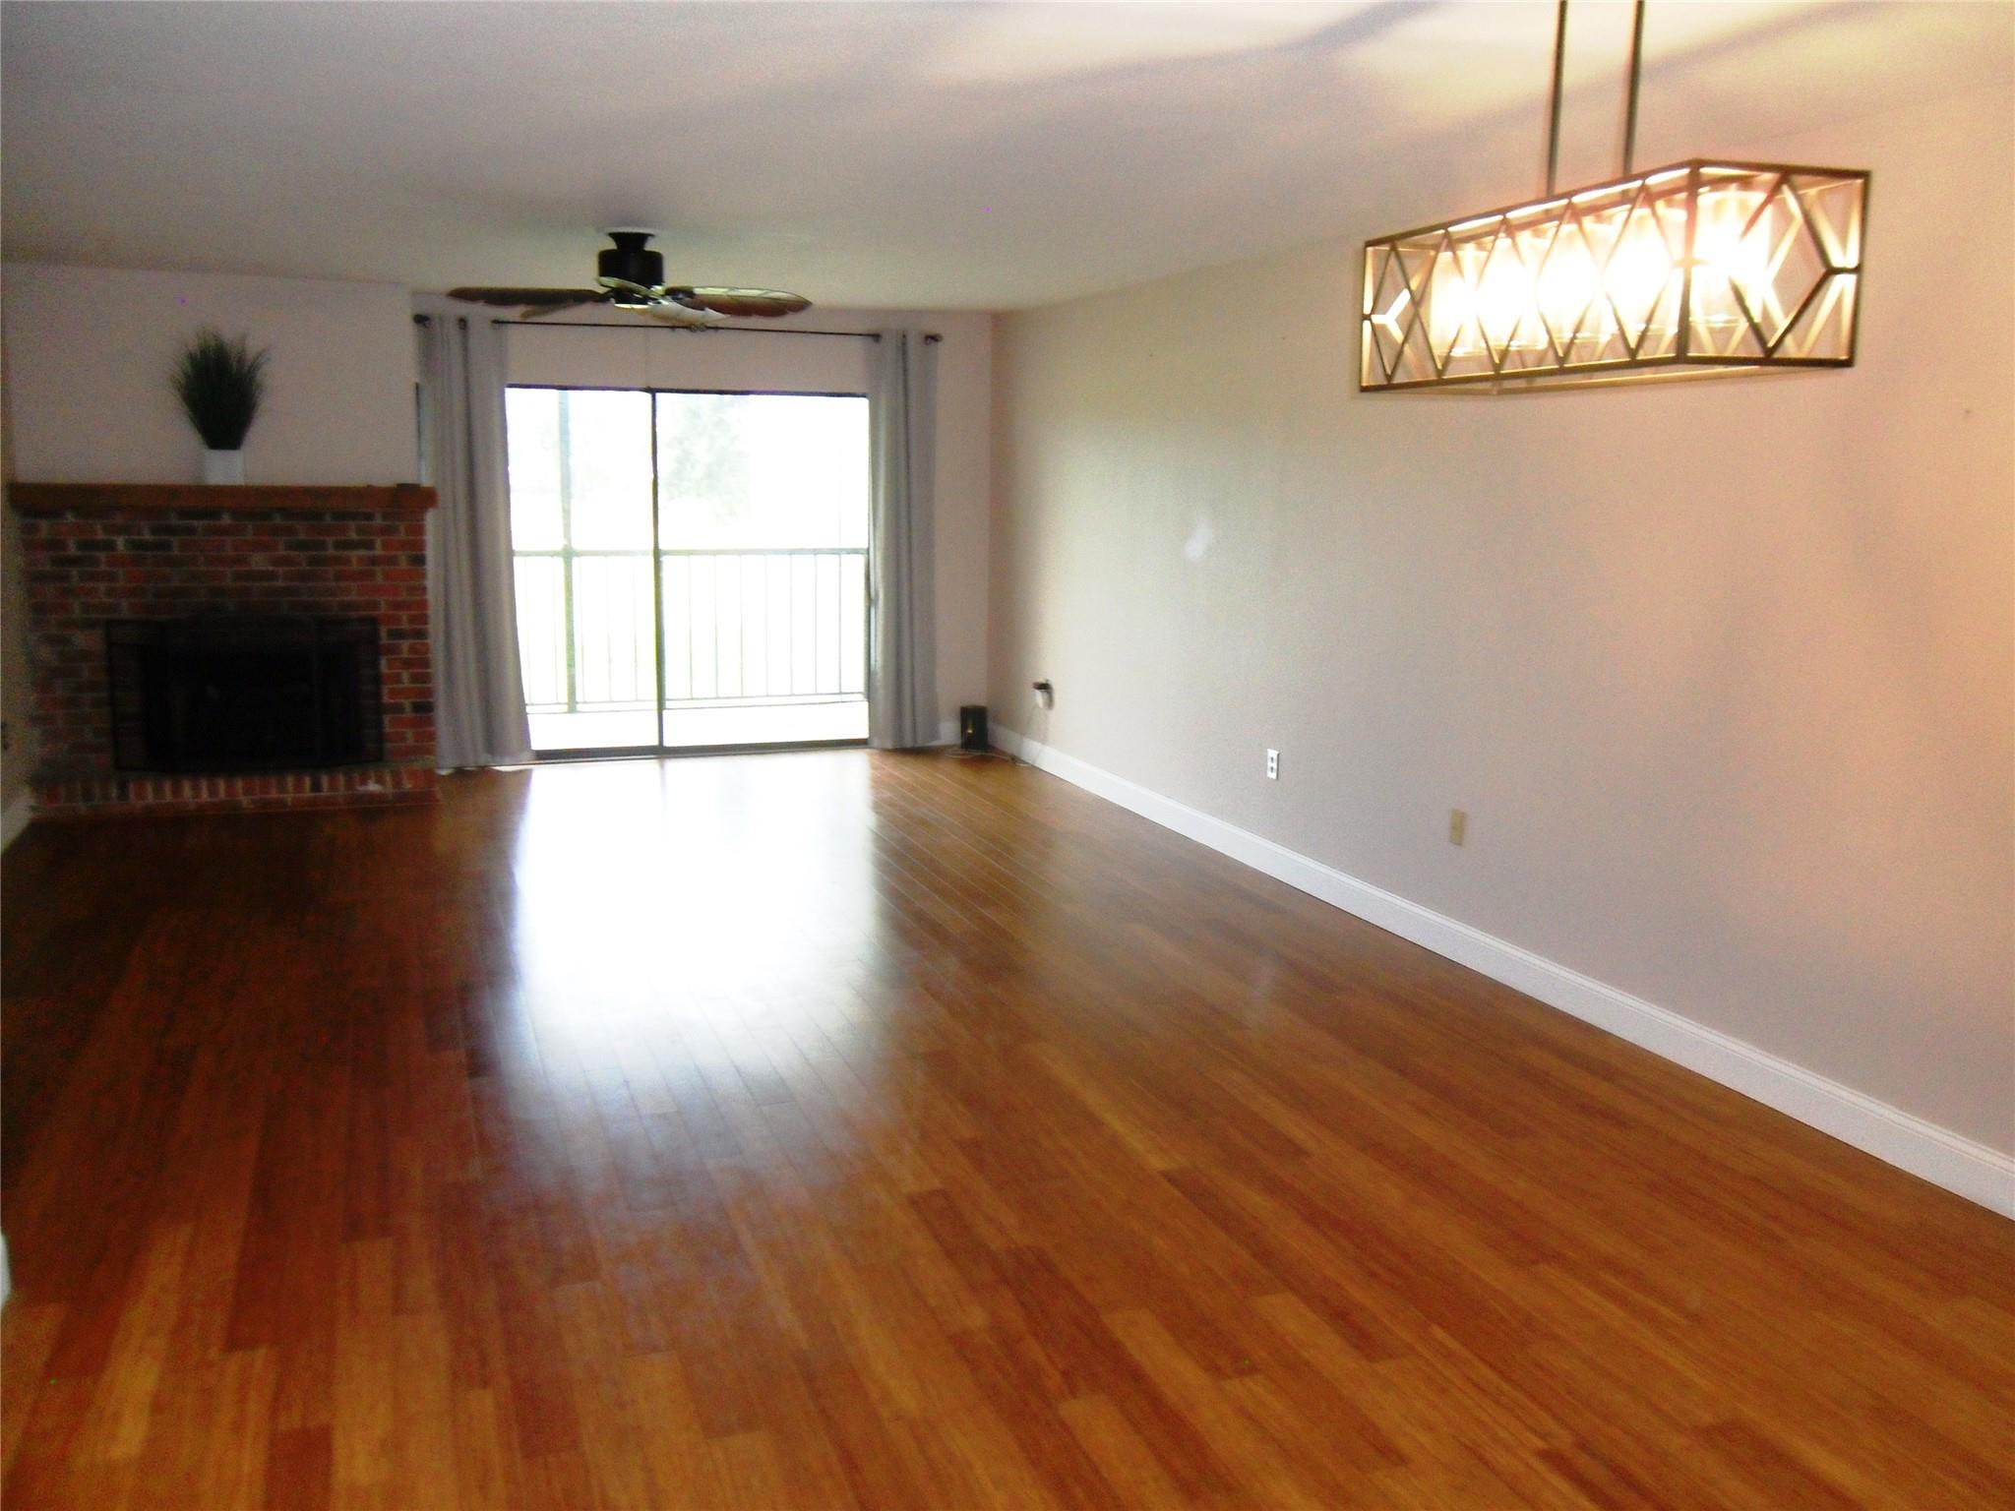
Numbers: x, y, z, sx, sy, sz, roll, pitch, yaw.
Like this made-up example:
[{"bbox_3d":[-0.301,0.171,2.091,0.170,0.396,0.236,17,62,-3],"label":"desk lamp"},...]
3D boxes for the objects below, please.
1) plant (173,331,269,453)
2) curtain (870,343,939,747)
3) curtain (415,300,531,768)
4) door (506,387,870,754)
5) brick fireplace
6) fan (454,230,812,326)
[{"bbox_3d":[-3.524,-1.641,7.311,0.396,0.531,0.396,-3,11,-21],"label":"plant"},{"bbox_3d":[-0.572,-1.197,9.201,0.420,2.322,0.135,-3,11,-21],"label":"curtain"},{"bbox_3d":[-2.746,-1.065,8.383,0.460,2.298,0.135,-3,11,-21],"label":"curtain"},{"bbox_3d":[-1.842,-0.972,8.866,2.274,1.989,0.095,-3,11,-21],"label":"door"},{"bbox_3d":[-3.488,-0.500,7.421,1.725,1.438,0.460,-3,11,-21],"label":"brick fireplace"},{"bbox_3d":[-1.408,-1.809,6.109,1.347,0.285,1.347,-3,11,-21],"label":"fan"}]

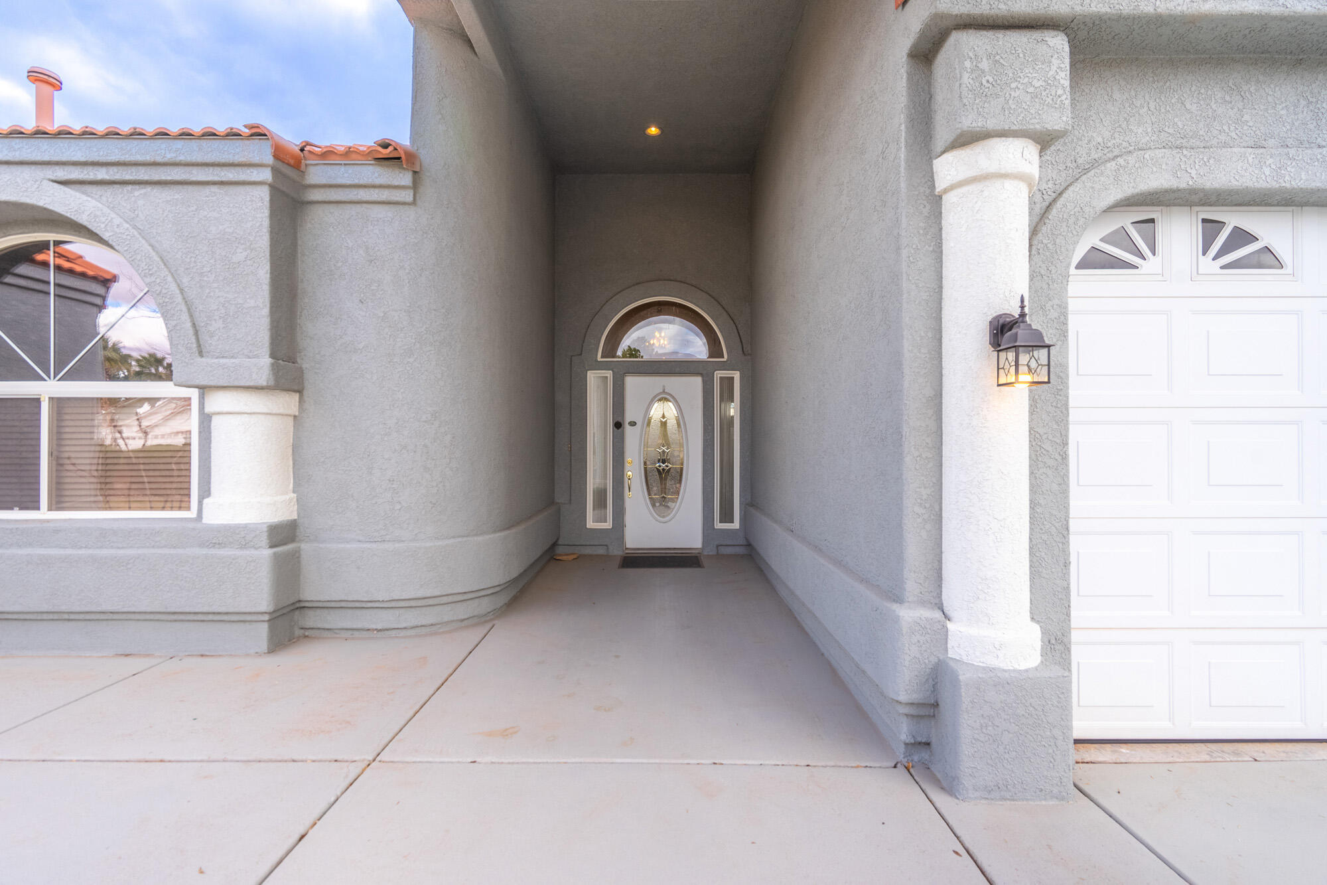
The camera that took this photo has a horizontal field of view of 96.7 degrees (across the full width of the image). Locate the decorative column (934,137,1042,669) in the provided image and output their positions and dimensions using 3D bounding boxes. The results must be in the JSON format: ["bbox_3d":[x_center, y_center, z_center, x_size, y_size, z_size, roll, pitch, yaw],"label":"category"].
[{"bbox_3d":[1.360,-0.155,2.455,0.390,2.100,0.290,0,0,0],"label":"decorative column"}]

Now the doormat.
[{"bbox_3d":[-0.020,1.293,6.430,0.910,0.018,0.610,0,0,0],"label":"doormat"}]

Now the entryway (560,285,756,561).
[{"bbox_3d":[-0.070,-0.287,6.820,2.140,3.150,0.220,0,0,0],"label":"entryway"}]

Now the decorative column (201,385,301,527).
[{"bbox_3d":[-2.790,0.088,4.020,0.540,0.890,0.330,0,0,0],"label":"decorative column"}]

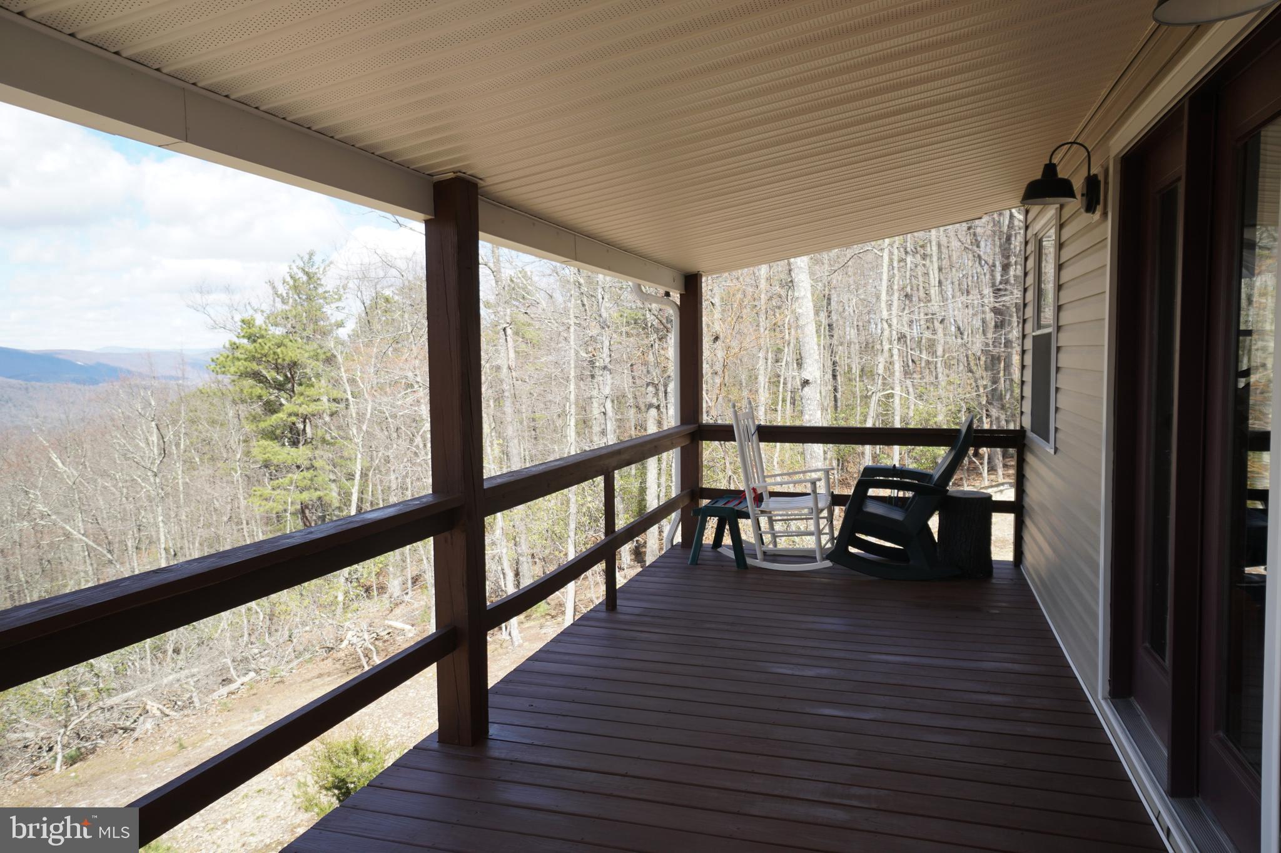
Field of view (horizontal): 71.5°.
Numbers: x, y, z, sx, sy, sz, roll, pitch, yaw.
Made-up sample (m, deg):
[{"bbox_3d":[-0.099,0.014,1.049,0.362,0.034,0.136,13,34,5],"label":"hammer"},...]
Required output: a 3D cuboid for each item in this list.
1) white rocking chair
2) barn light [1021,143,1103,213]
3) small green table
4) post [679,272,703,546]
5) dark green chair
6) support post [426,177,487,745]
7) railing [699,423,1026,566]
[{"bbox_3d":[0.980,0.380,6.227,0.830,1.145,0.640,1,4,21],"label":"white rocking chair"},{"bbox_3d":[1.719,-1.014,3.646,0.290,0.290,0.215,1,4,17],"label":"barn light"},{"bbox_3d":[0.646,0.740,6.397,0.430,0.410,0.640,1,4,21],"label":"small green table"},{"bbox_3d":[0.387,-0.114,6.750,0.140,2.070,0.140,1,4,17],"label":"post"},{"bbox_3d":[1.729,0.442,5.961,0.920,1.043,0.720,1,4,17],"label":"dark green chair"},{"bbox_3d":[-0.675,0.139,3.283,0.140,2.070,0.140,1,4,17],"label":"support post"},{"bbox_3d":[1.533,0.466,6.400,2.265,0.939,0.140,1,4,17],"label":"railing"}]

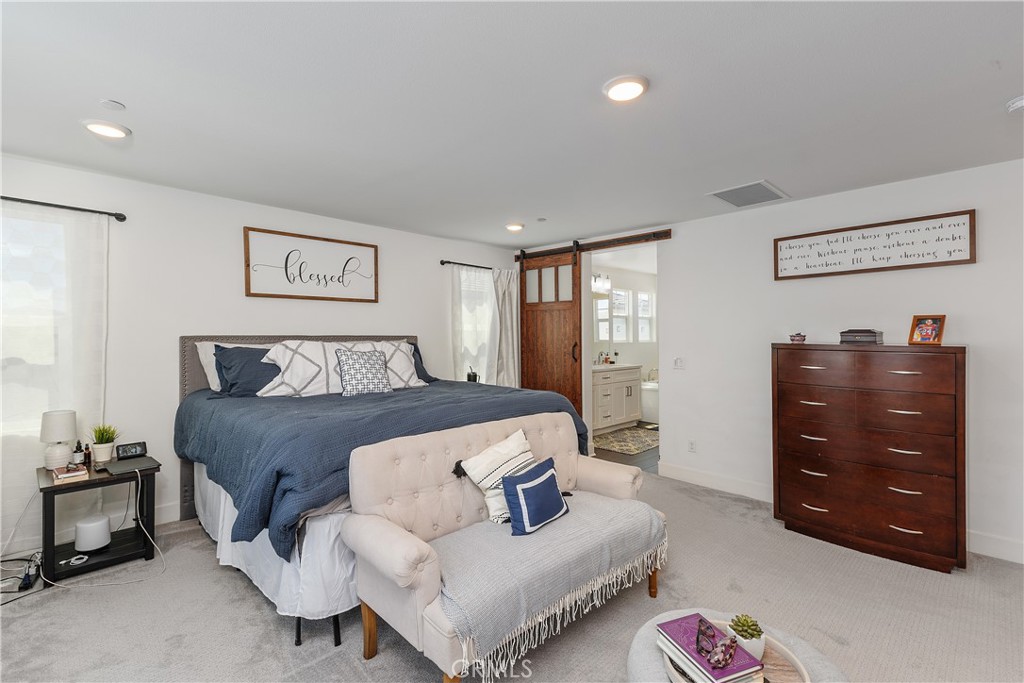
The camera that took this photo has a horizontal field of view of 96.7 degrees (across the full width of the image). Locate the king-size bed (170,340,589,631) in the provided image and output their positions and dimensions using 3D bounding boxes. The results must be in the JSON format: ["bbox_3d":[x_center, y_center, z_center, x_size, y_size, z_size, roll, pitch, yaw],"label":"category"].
[{"bbox_3d":[-1.004,0.657,3.309,2.129,1.392,2.252,0,0,-42],"label":"king-size bed"}]

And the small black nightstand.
[{"bbox_3d":[-2.649,1.099,2.929,0.525,0.571,0.547,1,1,43],"label":"small black nightstand"}]

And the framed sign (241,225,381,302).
[{"bbox_3d":[-1.756,-0.656,4.115,1.163,0.561,0.028,0,0,-42],"label":"framed sign"}]

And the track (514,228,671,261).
[{"bbox_3d":[0.814,-1.080,5.283,0.078,0.114,2.201,0,1,-44],"label":"track"}]

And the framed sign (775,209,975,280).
[{"bbox_3d":[2.573,-0.672,3.340,0.028,0.343,1.171,0,0,-42],"label":"framed sign"}]

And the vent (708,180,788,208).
[{"bbox_3d":[1.860,-1.128,3.571,0.567,0.022,0.396,0,0,-42],"label":"vent"}]

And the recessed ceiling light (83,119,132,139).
[{"bbox_3d":[-2.141,-1.124,2.413,0.199,0.025,0.199,0,0,-42],"label":"recessed ceiling light"}]

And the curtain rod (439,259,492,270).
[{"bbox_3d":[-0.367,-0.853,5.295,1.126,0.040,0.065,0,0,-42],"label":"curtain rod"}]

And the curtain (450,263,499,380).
[{"bbox_3d":[-0.439,0.221,5.495,0.724,2.229,0.099,0,1,-44],"label":"curtain"}]

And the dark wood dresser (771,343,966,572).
[{"bbox_3d":[2.458,0.710,3.217,0.525,1.369,1.079,0,1,-44],"label":"dark wood dresser"}]

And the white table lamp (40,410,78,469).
[{"bbox_3d":[-2.854,0.624,2.877,0.169,0.358,0.169,0,0,-42],"label":"white table lamp"}]

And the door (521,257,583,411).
[{"bbox_3d":[0.473,0.148,5.621,0.043,2.407,1.008,0,1,-44],"label":"door"}]

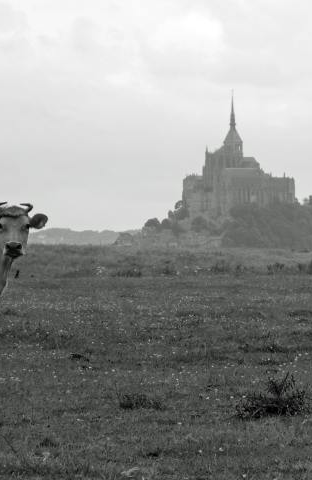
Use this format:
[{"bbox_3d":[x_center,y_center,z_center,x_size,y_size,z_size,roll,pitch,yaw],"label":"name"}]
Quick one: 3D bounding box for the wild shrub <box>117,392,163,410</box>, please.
[{"bbox_3d":[-0.097,0.952,21.800,0.270,0.110,0.220,0,0,0],"label":"wild shrub"}]

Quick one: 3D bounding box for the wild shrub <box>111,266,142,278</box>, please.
[{"bbox_3d":[-0.614,0.677,77.000,0.666,0.250,0.500,0,0,0],"label":"wild shrub"}]

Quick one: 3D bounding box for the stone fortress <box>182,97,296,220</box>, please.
[{"bbox_3d":[67.971,-67.564,3010.000,93.000,104.000,80.000,0,0,0],"label":"stone fortress"}]

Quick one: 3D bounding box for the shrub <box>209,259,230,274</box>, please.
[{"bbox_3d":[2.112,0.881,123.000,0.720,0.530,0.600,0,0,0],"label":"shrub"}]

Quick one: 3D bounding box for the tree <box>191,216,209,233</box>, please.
[{"bbox_3d":[34.822,-12.408,2960.000,14.409,12.808,13.689,0,0,0],"label":"tree"}]

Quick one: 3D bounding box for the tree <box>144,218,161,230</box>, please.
[{"bbox_3d":[-2.830,-12.533,2990.000,12.938,9.703,12.291,0,0,0],"label":"tree"}]

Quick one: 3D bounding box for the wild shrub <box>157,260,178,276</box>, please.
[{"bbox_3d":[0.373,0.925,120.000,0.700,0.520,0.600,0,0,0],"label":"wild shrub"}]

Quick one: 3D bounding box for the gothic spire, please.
[{"bbox_3d":[63.296,-106.582,3020.000,4.800,31.036,4.800,0,0,0],"label":"gothic spire"}]

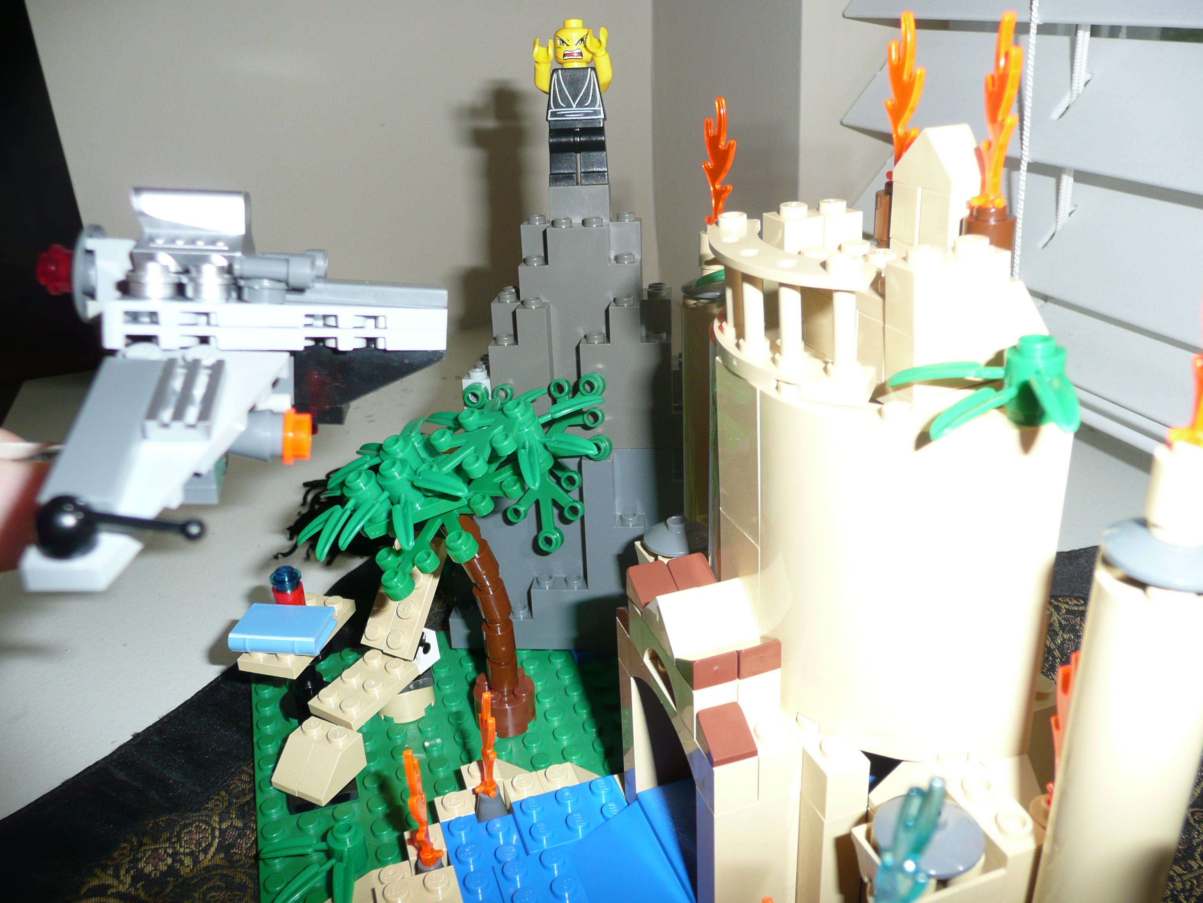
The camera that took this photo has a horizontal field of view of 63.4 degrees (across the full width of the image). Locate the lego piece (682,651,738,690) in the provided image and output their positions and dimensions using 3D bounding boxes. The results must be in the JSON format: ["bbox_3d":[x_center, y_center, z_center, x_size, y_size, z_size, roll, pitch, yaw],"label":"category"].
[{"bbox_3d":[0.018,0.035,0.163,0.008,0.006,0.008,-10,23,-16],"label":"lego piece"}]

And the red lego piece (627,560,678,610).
[{"bbox_3d":[0.010,0.025,0.183,0.008,0.006,0.008,-10,24,-16],"label":"red lego piece"}]

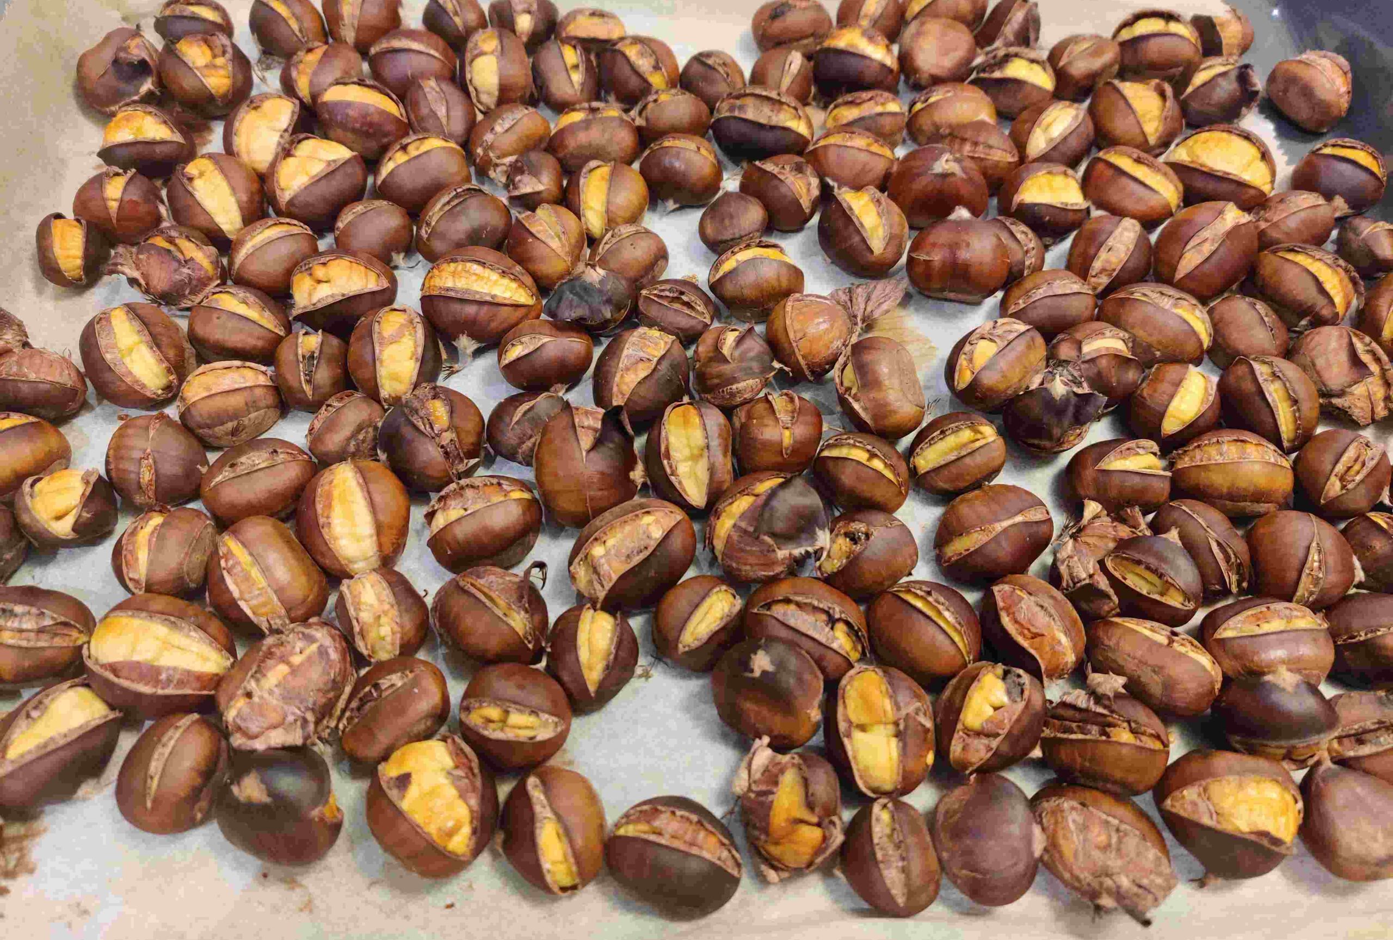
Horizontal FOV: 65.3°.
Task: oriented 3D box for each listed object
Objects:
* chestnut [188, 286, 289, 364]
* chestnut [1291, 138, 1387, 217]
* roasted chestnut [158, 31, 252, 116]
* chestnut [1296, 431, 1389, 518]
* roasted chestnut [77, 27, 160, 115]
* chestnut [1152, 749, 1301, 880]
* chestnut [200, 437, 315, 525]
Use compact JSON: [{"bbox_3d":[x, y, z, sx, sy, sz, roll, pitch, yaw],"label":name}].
[{"bbox_3d":[-0.142,-0.045,0.338,0.031,0.022,0.025,17,62,10],"label":"chestnut"},{"bbox_3d":[0.217,-0.099,0.368,0.029,0.024,0.027,13,61,7],"label":"chestnut"},{"bbox_3d":[-0.178,-0.143,0.394,0.033,0.028,0.029,17,59,11],"label":"roasted chestnut"},{"bbox_3d":[0.180,0.001,0.303,0.023,0.023,0.025,0,60,0],"label":"chestnut"},{"bbox_3d":[-0.203,-0.140,0.382,0.025,0.028,0.030,-28,63,-15],"label":"roasted chestnut"},{"bbox_3d":[0.121,0.079,0.249,0.031,0.025,0.029,8,57,5],"label":"chestnut"},{"bbox_3d":[-0.126,0.003,0.311,0.032,0.024,0.022,-23,62,-13],"label":"chestnut"}]

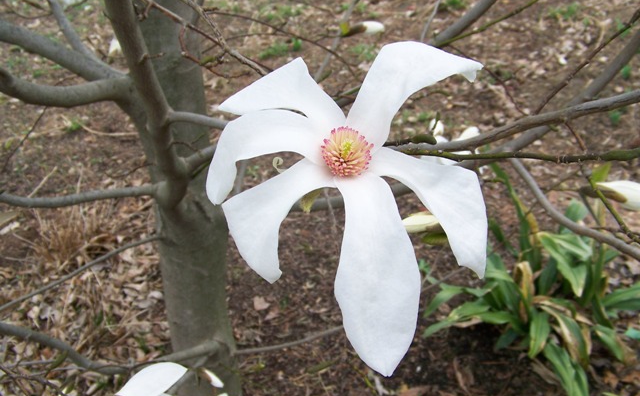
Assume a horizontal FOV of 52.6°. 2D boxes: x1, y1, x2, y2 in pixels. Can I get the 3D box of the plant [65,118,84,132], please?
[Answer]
[{"bbox_3d":[-1.170,-0.355,3.071,0.095,0.050,0.090,0,33,0],"label":"plant"}]

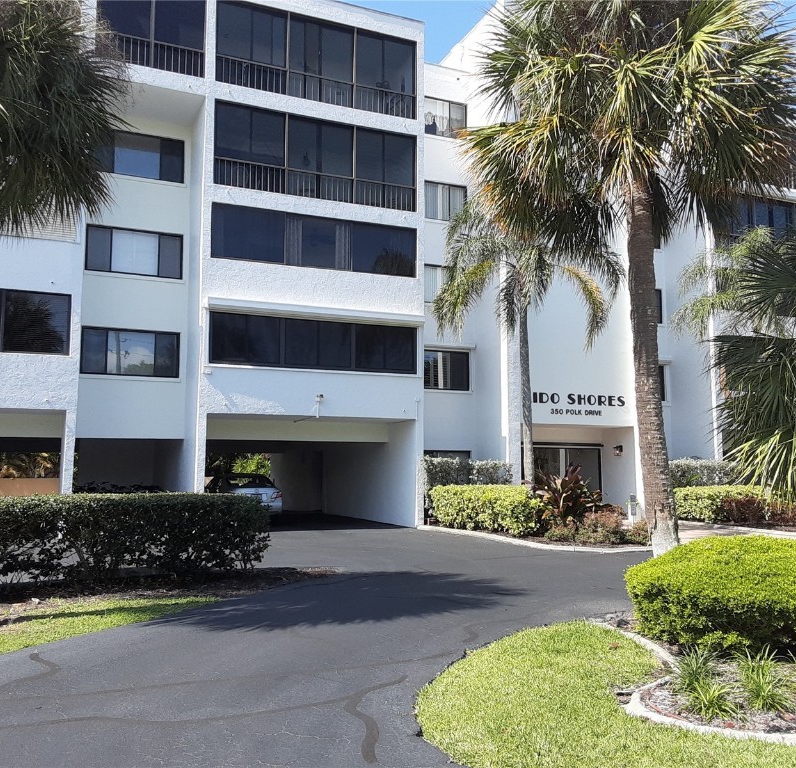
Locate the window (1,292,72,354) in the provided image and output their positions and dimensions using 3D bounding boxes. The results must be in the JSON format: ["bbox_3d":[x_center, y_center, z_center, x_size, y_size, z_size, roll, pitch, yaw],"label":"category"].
[{"bbox_3d":[-8.413,-1.425,18.622,1.499,1.433,0.100,3,-7,-24],"label":"window"}]

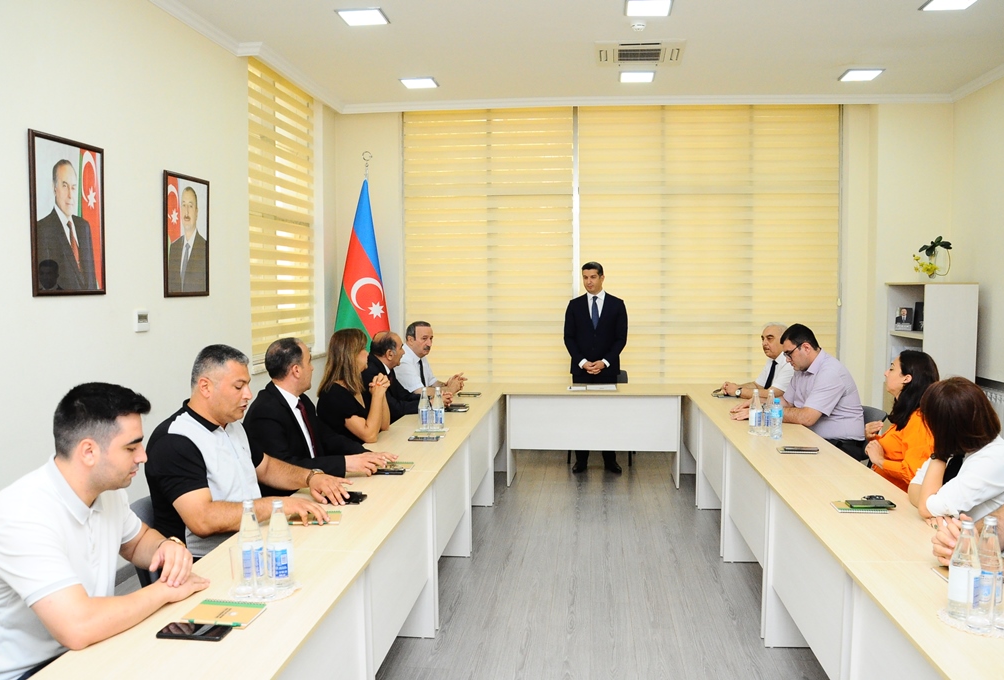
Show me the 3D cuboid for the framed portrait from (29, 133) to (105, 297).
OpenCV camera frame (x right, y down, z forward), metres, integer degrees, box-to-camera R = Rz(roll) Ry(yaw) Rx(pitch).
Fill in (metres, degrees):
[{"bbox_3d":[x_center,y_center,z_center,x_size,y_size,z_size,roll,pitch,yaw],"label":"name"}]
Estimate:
[{"bbox_3d":[-1.988,-0.558,3.517,0.035,0.730,0.530,0,4,6],"label":"framed portrait"}]

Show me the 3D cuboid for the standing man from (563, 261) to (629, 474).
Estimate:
[{"bbox_3d":[0.795,0.238,6.521,0.560,1.780,0.340,0,4,6],"label":"standing man"}]

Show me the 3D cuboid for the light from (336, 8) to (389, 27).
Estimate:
[{"bbox_3d":[-0.900,-2.100,4.994,0.290,0.035,0.290,1,4,6],"label":"light"}]

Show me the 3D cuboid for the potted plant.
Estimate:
[{"bbox_3d":[3.675,-0.702,6.545,0.325,0.370,0.280,1,4,6],"label":"potted plant"}]

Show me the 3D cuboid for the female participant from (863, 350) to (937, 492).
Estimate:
[{"bbox_3d":[1.943,0.676,3.809,0.700,1.270,0.480,2,4,19],"label":"female participant"}]

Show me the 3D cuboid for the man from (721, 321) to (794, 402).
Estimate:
[{"bbox_3d":[1.964,0.524,5.763,0.700,1.310,0.540,-1,4,-15],"label":"man"}]

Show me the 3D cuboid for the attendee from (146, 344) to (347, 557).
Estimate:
[{"bbox_3d":[-1.008,0.686,2.881,0.840,1.330,0.610,1,4,13],"label":"attendee"}]

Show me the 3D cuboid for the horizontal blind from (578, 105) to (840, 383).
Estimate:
[{"bbox_3d":[1.863,-0.721,6.980,2.340,2.760,0.070,0,4,6],"label":"horizontal blind"}]

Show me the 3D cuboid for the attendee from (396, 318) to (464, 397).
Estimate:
[{"bbox_3d":[-0.560,0.508,5.868,0.700,1.310,0.540,3,5,31],"label":"attendee"}]

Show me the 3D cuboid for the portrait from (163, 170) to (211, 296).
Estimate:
[{"bbox_3d":[-1.938,-0.641,4.765,0.030,0.750,0.540,1,4,6],"label":"portrait"}]

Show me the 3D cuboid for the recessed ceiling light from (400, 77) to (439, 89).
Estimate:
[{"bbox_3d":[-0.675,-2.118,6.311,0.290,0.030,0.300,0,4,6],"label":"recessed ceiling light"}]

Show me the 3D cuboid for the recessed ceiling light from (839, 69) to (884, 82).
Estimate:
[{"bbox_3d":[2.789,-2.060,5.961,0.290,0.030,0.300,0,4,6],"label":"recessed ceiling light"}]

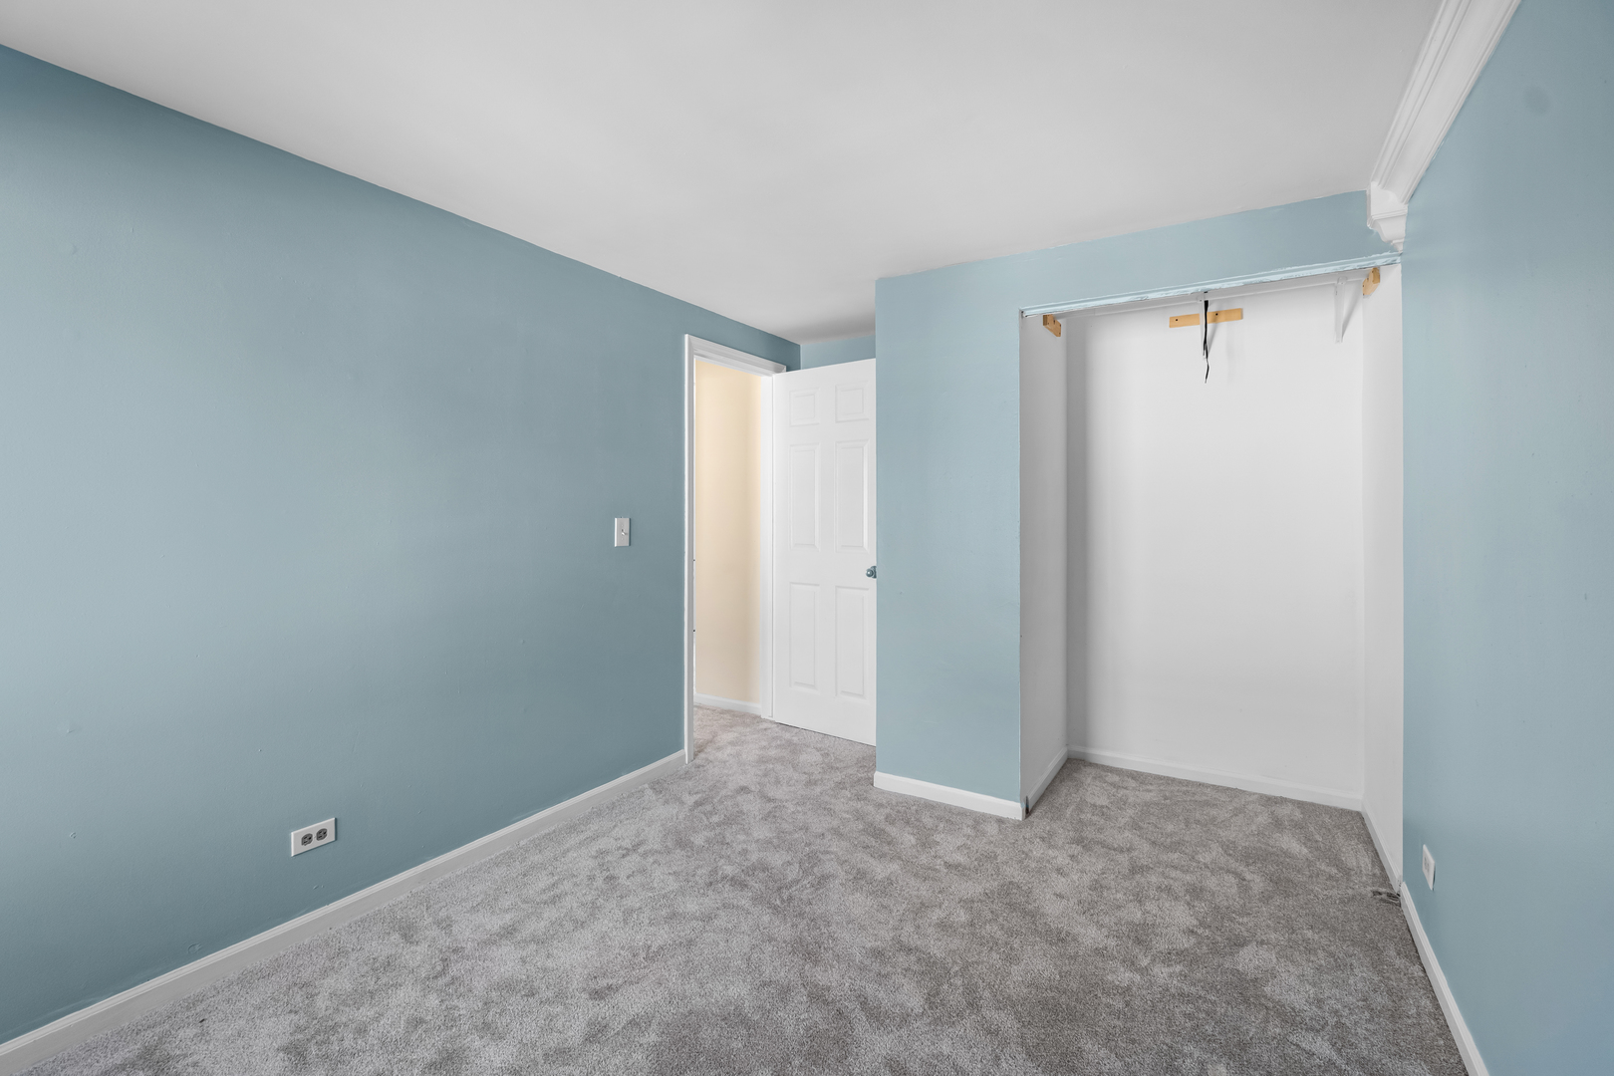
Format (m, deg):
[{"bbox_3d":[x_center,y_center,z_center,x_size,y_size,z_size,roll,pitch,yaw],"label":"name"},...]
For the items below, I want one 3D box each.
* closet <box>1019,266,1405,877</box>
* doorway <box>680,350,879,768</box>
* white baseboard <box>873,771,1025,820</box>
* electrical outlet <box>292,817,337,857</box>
[{"bbox_3d":[1.578,0.121,2.742,1.170,2.037,0.844,1,2,32],"label":"closet"},{"bbox_3d":[-0.071,0.048,3.485,0.765,2.114,0.855,1,2,32],"label":"doorway"},{"bbox_3d":[0.592,1.096,2.880,0.654,0.073,0.016,1,2,32],"label":"white baseboard"},{"bbox_3d":[-1.457,0.884,1.987,0.010,0.070,0.114,1,2,32],"label":"electrical outlet"}]

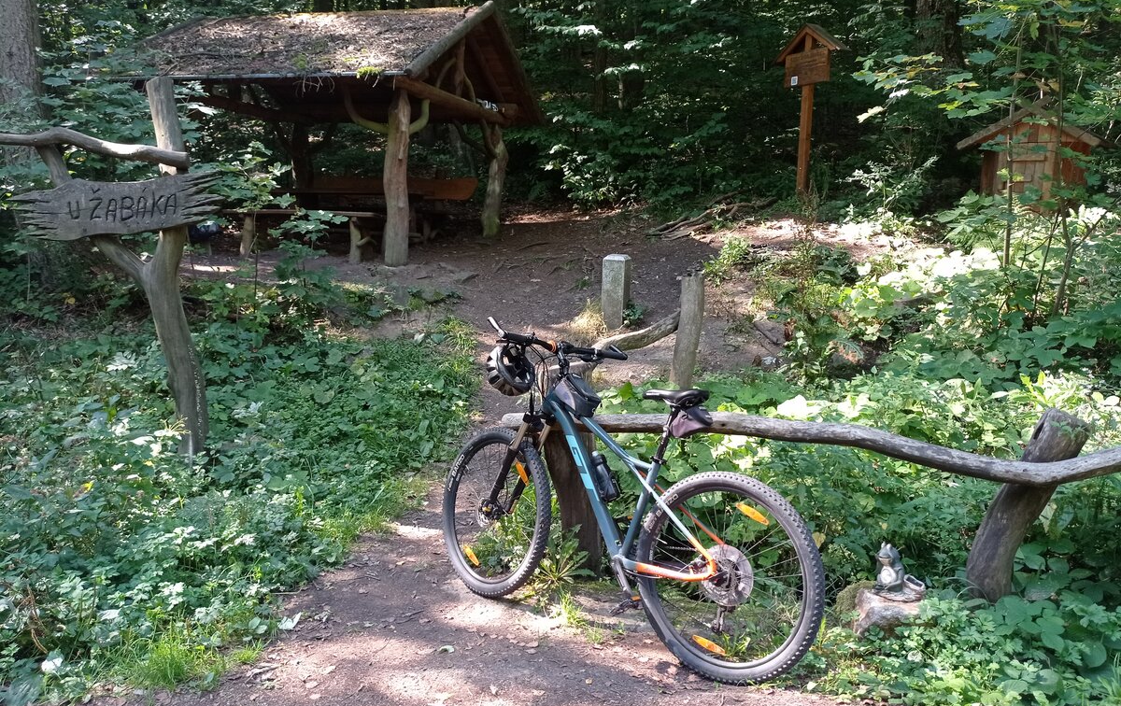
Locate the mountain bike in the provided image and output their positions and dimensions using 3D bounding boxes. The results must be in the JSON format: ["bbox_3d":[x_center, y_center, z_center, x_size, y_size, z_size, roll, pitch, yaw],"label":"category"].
[{"bbox_3d":[0.167,0.523,3.576,1.900,1.160,0.740,6,0,42],"label":"mountain bike"}]

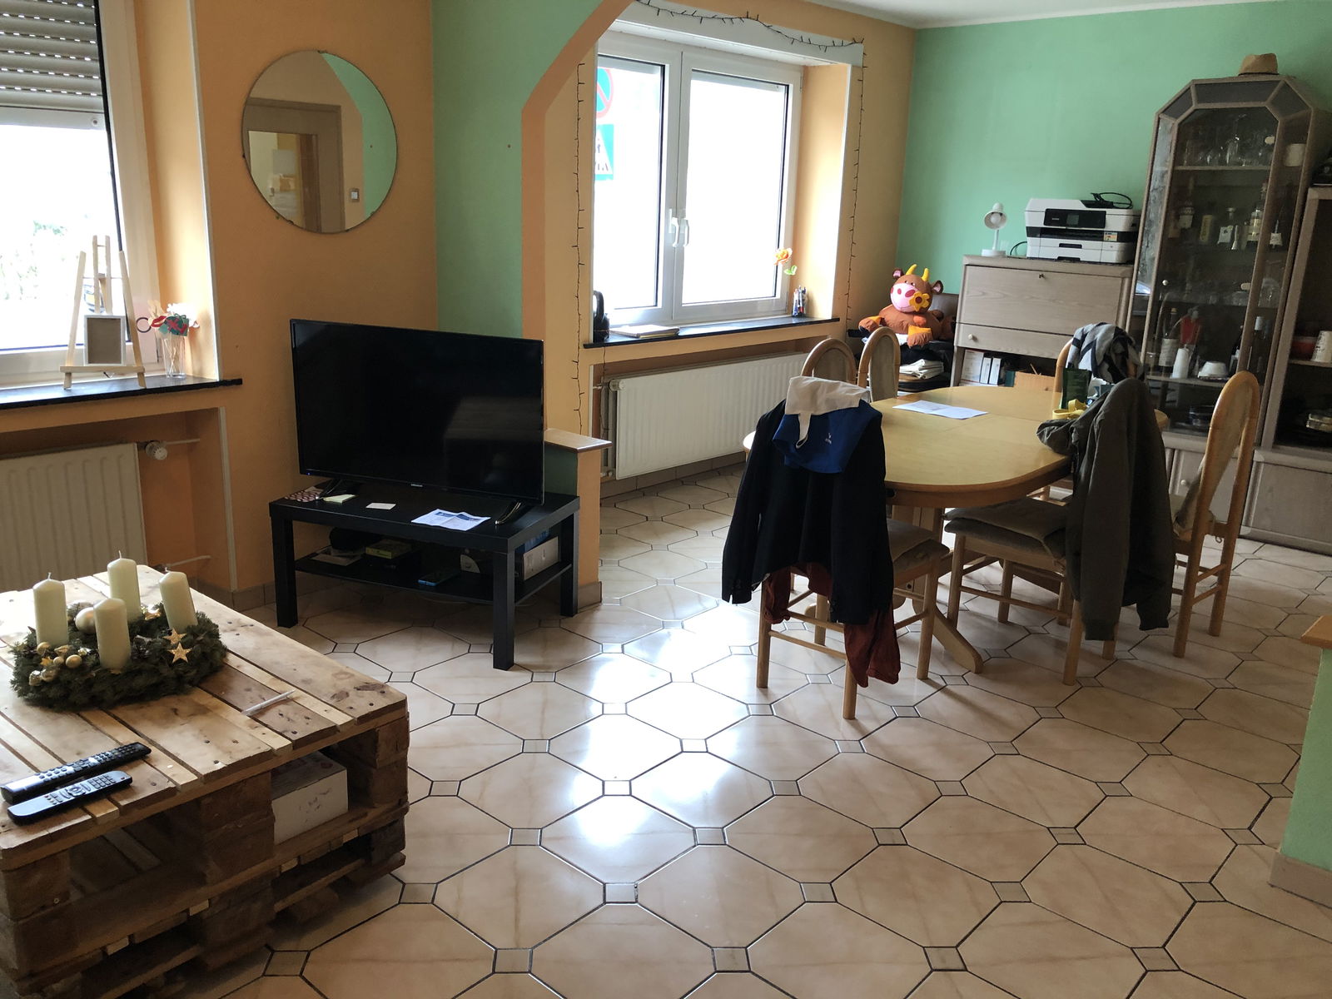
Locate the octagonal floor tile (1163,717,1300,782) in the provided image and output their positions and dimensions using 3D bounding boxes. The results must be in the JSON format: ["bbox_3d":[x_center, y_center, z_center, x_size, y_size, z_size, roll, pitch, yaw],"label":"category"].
[{"bbox_3d":[1.649,0.737,3.158,0.314,0.010,0.314,15,20,40],"label":"octagonal floor tile"}]

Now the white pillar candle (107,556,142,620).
[{"bbox_3d":[-1.271,0.216,2.547,0.062,0.145,0.062,-8,19,-27],"label":"white pillar candle"}]

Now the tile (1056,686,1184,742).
[{"bbox_3d":[1.418,0.673,3.364,0.315,0.010,0.315,15,20,39],"label":"tile"}]

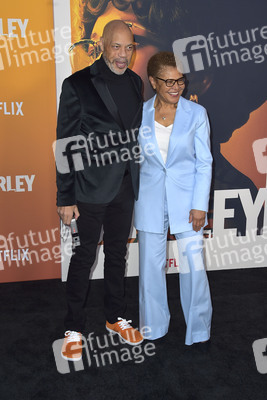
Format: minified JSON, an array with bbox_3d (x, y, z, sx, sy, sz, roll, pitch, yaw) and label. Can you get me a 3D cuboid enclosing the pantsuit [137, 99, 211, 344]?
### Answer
[{"bbox_3d":[0.198,0.121,3.037,0.520,1.410,0.360,4,12,20],"label":"pantsuit"}]

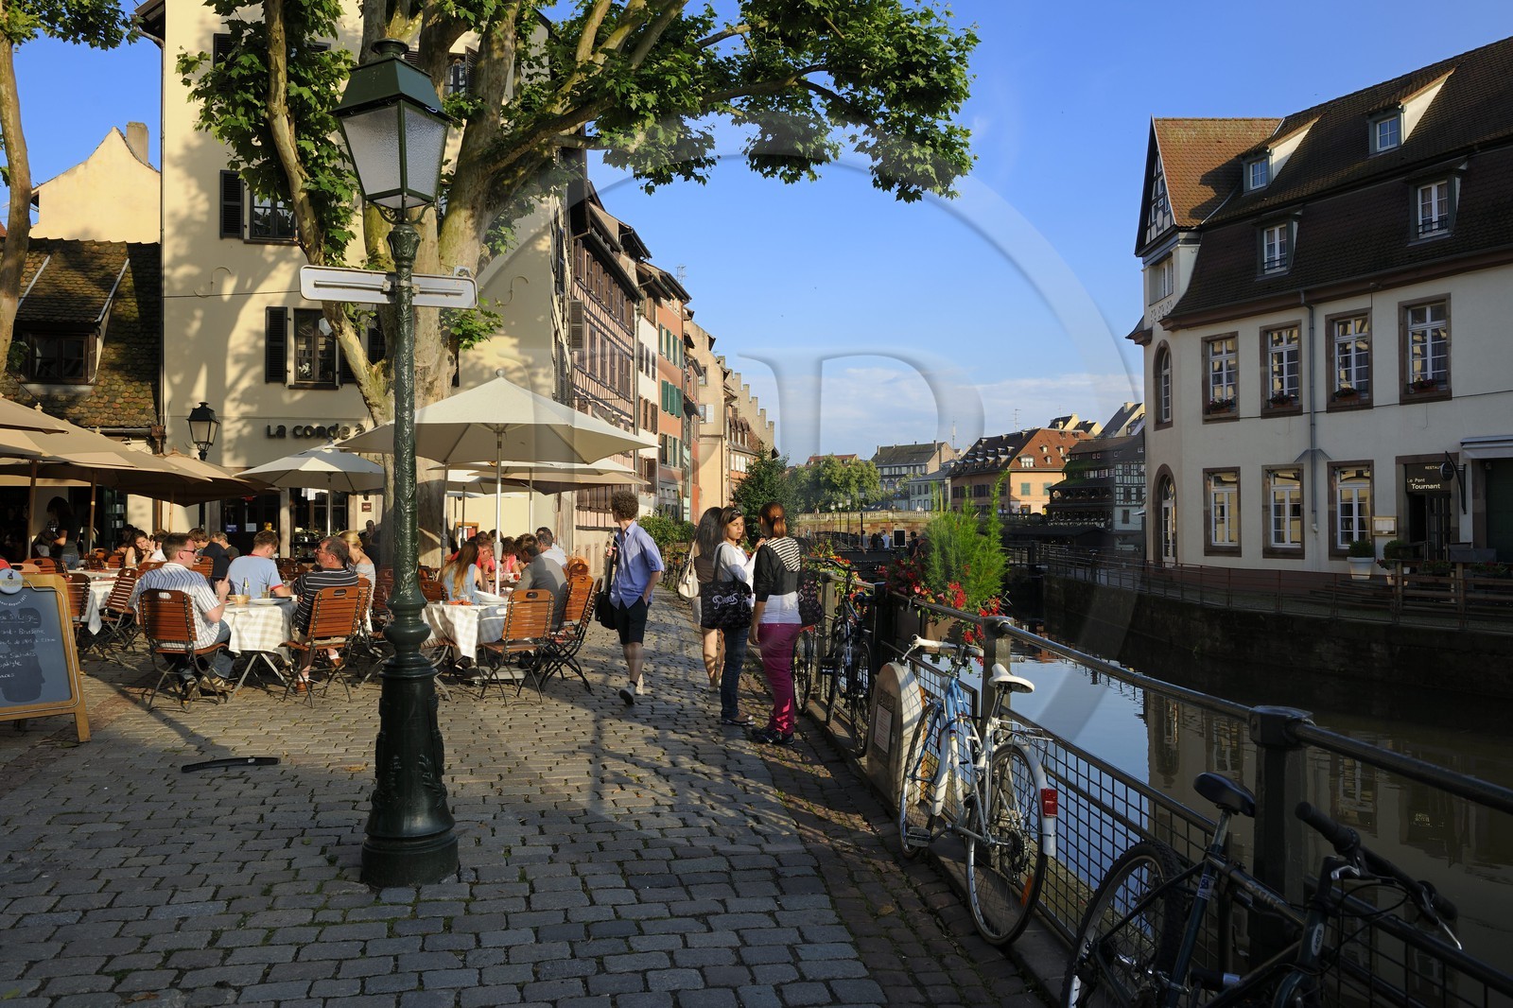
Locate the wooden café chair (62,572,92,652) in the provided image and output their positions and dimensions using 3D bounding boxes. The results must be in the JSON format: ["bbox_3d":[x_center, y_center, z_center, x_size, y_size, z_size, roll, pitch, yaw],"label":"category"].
[{"bbox_3d":[-6.600,1.130,11.150,0.460,0.900,0.520,0,-1,-41],"label":"wooden café chair"}]

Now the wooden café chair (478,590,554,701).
[{"bbox_3d":[-1.923,1.112,9.270,0.440,0.890,0.550,0,-1,-32],"label":"wooden café chair"}]

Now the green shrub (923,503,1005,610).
[{"bbox_3d":[0.996,0.250,5.650,0.420,0.520,0.420,0,-1,-5],"label":"green shrub"}]

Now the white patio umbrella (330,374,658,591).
[{"bbox_3d":[-2.298,0.194,10.500,2.850,2.750,2.650,0,-1,0],"label":"white patio umbrella"}]

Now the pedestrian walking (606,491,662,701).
[{"bbox_3d":[-1.010,0.750,9.700,0.500,1.740,0.520,-1,-1,25],"label":"pedestrian walking"}]

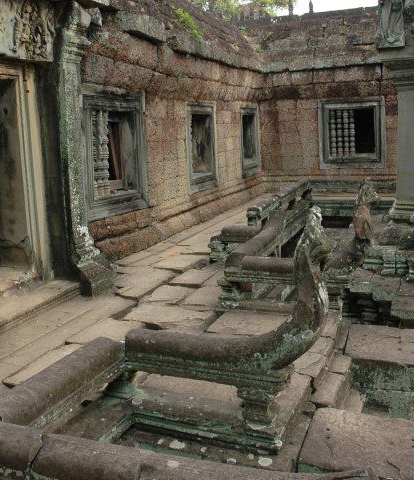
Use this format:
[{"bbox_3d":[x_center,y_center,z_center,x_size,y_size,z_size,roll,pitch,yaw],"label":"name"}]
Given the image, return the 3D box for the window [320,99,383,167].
[{"bbox_3d":[3.679,-2.695,13.645,1.628,1.678,0.300,2,12,21],"label":"window"}]

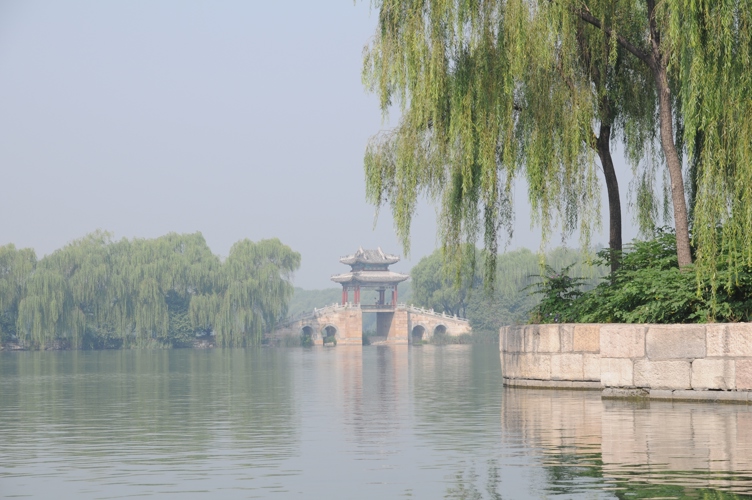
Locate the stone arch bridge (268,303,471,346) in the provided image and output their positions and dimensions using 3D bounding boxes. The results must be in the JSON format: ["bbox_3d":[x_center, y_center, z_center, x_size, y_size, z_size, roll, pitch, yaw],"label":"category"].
[{"bbox_3d":[-0.919,11.189,330.000,33.000,6.570,6.500,1,-3,-26],"label":"stone arch bridge"}]

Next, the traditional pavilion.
[{"bbox_3d":[-0.799,4.235,330.300,9.260,9.340,7.830,1,-3,-26],"label":"traditional pavilion"}]

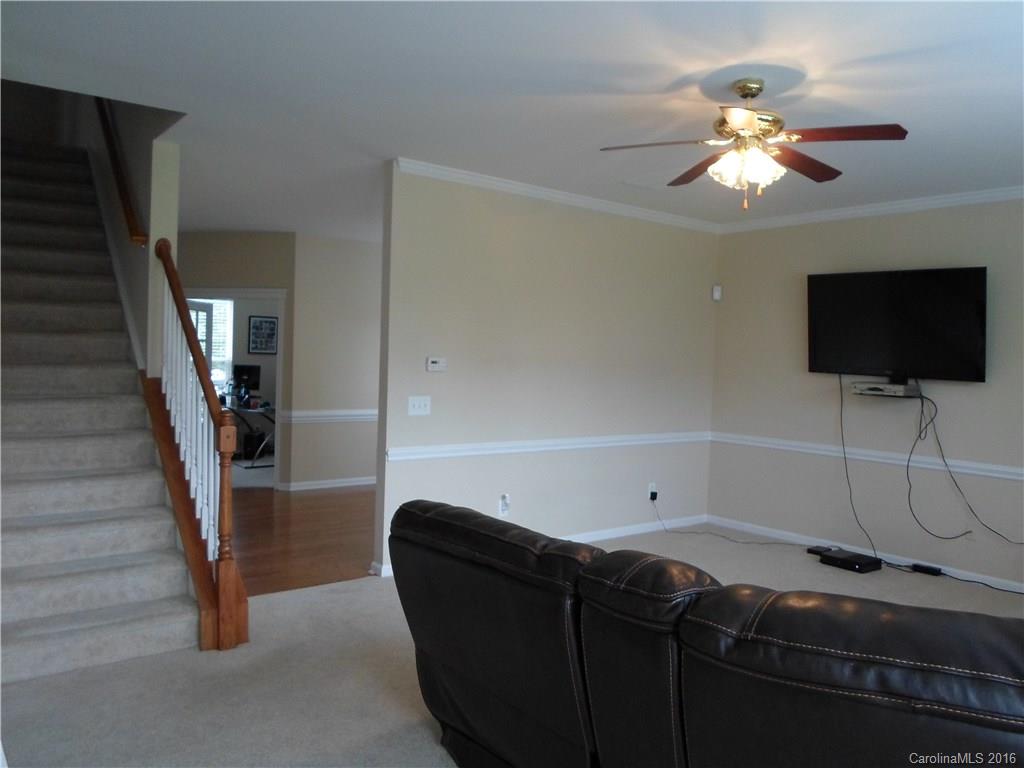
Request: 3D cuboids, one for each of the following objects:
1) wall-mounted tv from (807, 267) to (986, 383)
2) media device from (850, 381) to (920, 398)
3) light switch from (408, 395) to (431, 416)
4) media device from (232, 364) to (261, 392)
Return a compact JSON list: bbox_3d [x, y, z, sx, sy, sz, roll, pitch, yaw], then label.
[{"bbox_3d":[2.820,-0.441,5.500,0.080,0.770,1.250,-9,9,-39],"label":"wall-mounted tv"},{"bbox_3d":[2.740,0.046,5.420,0.260,0.085,0.375,0,3,-40],"label":"media device"},{"bbox_3d":[-0.617,0.146,4.940,0.165,0.120,0.015,0,3,-37],"label":"light switch"},{"bbox_3d":[-3.469,-0.079,9.700,0.480,0.340,0.090,3,3,34],"label":"media device"}]

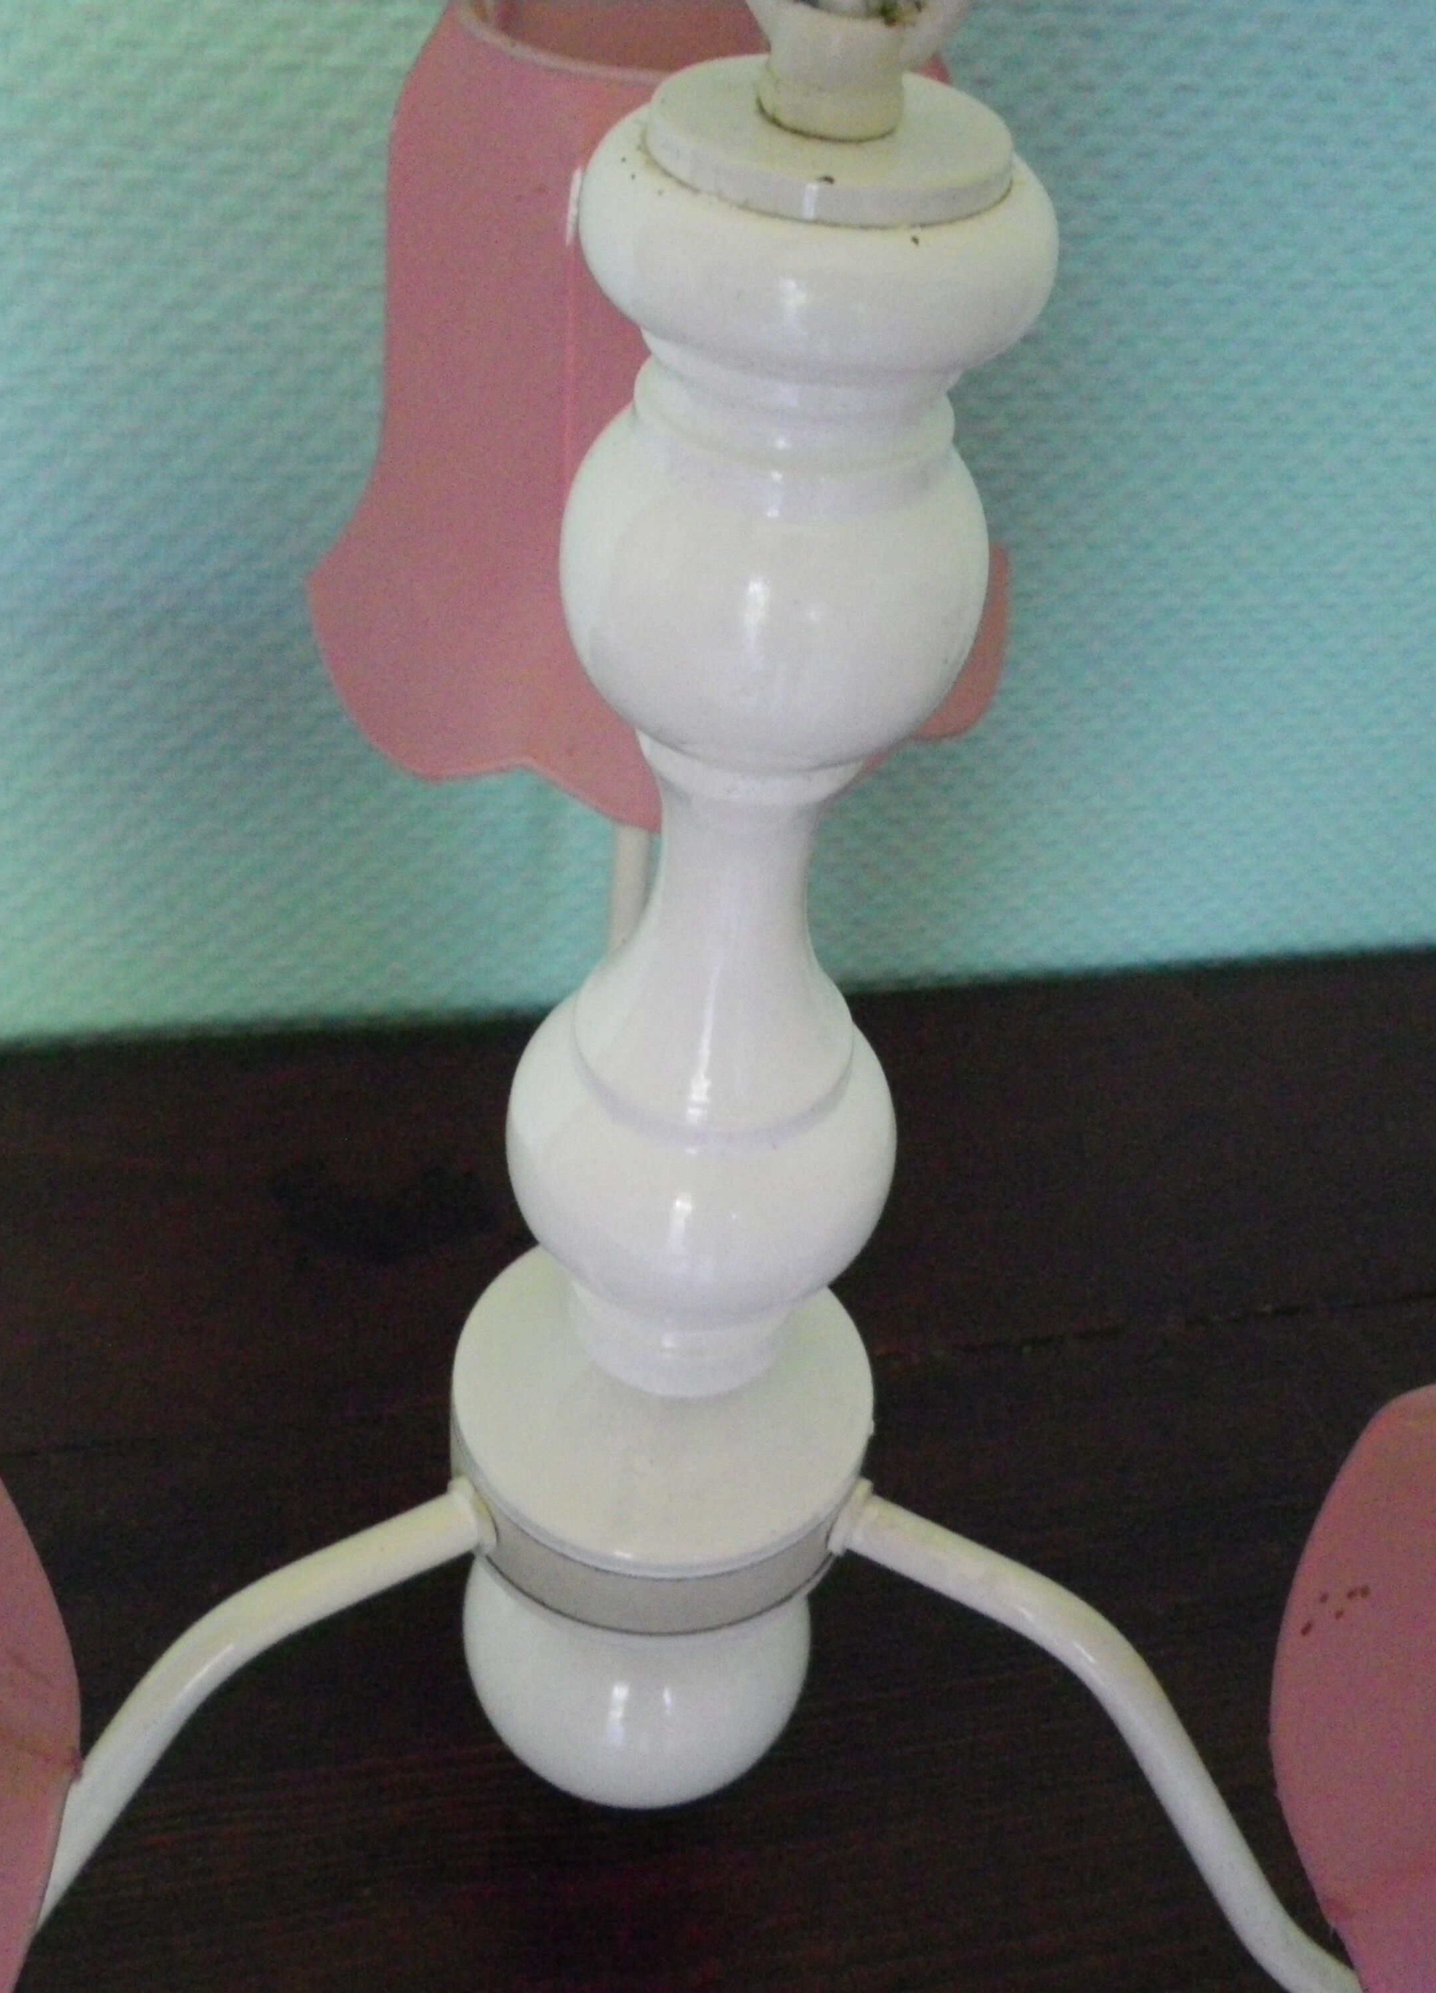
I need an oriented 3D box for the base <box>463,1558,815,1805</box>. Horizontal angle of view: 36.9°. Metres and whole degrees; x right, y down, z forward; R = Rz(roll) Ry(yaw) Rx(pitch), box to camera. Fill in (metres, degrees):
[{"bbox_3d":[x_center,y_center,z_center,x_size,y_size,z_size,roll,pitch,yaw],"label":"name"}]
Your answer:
[{"bbox_3d":[-0.013,0.110,0.384,0.062,0.068,0.062,7,41,0],"label":"base"}]

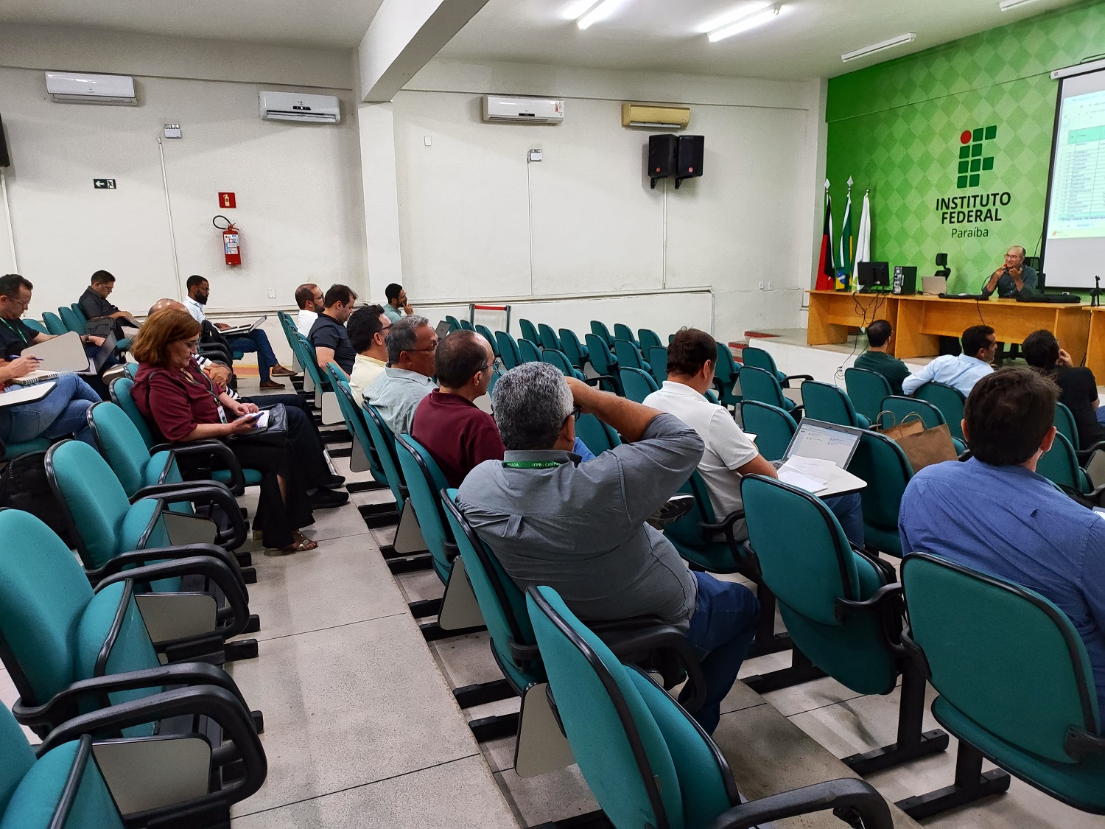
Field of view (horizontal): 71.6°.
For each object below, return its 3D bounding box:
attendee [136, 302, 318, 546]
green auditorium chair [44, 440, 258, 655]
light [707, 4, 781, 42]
[{"bbox_3d":[-1.586,0.091,3.741,0.760,1.220,0.520,-5,12,-17],"label":"attendee"},{"bbox_3d":[-1.226,0.506,2.426,0.520,0.920,0.660,-6,13,-22],"label":"green auditorium chair"},{"bbox_3d":[2.215,-4.549,8.989,0.130,0.110,1.240,-6,13,-22],"label":"light"}]

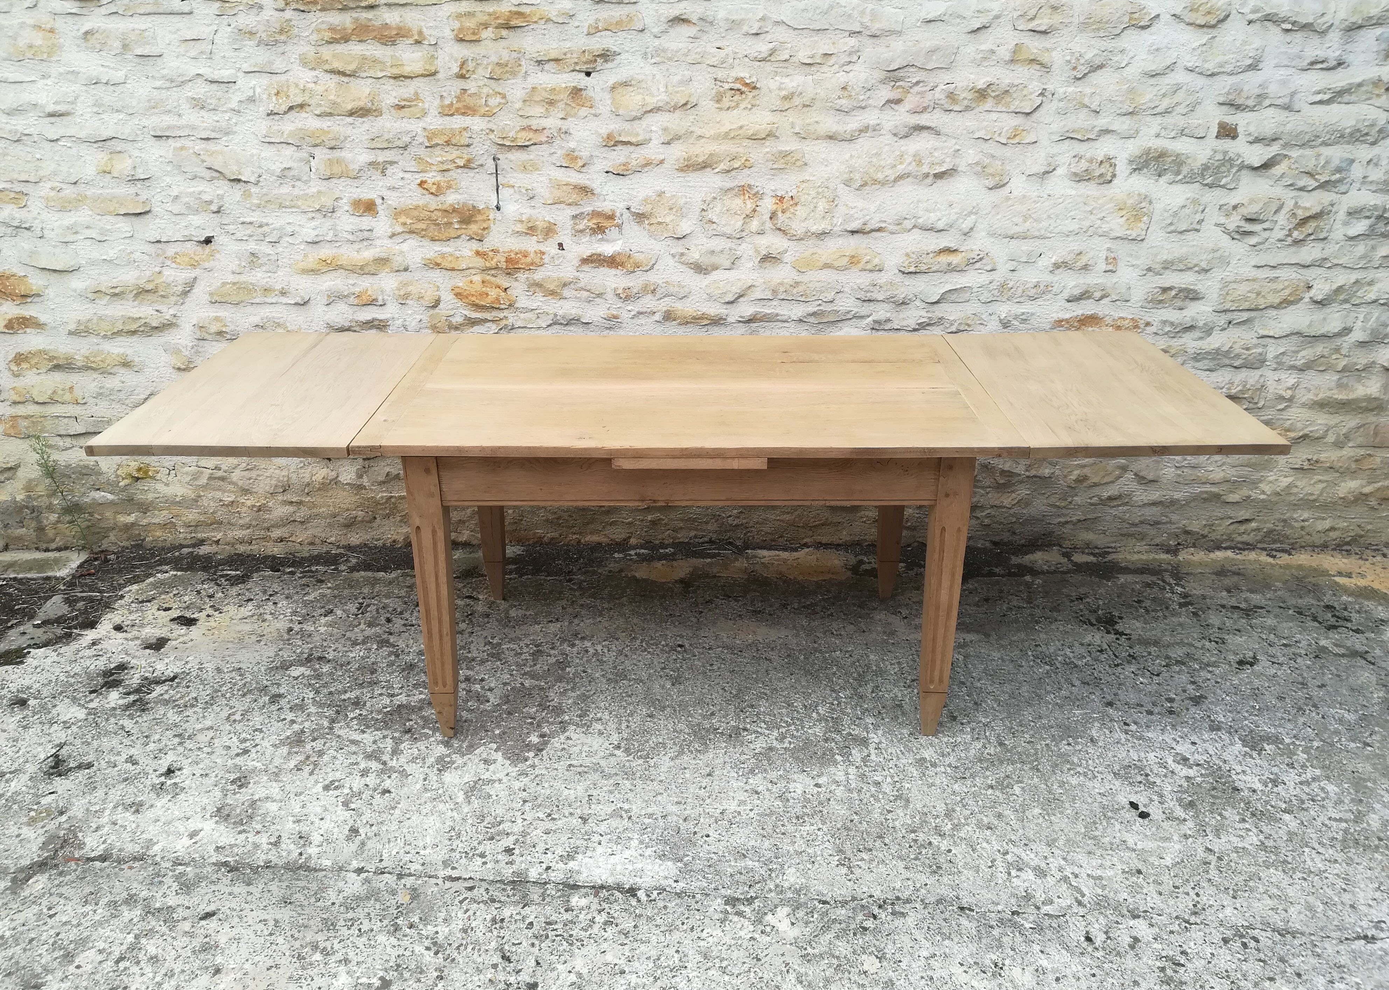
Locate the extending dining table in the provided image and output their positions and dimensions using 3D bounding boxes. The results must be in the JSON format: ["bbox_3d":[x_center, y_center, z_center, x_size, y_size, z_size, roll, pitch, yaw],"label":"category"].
[{"bbox_3d":[-0.011,0.083,2.592,2.390,0.763,0.800,0,25,0],"label":"extending dining table"}]

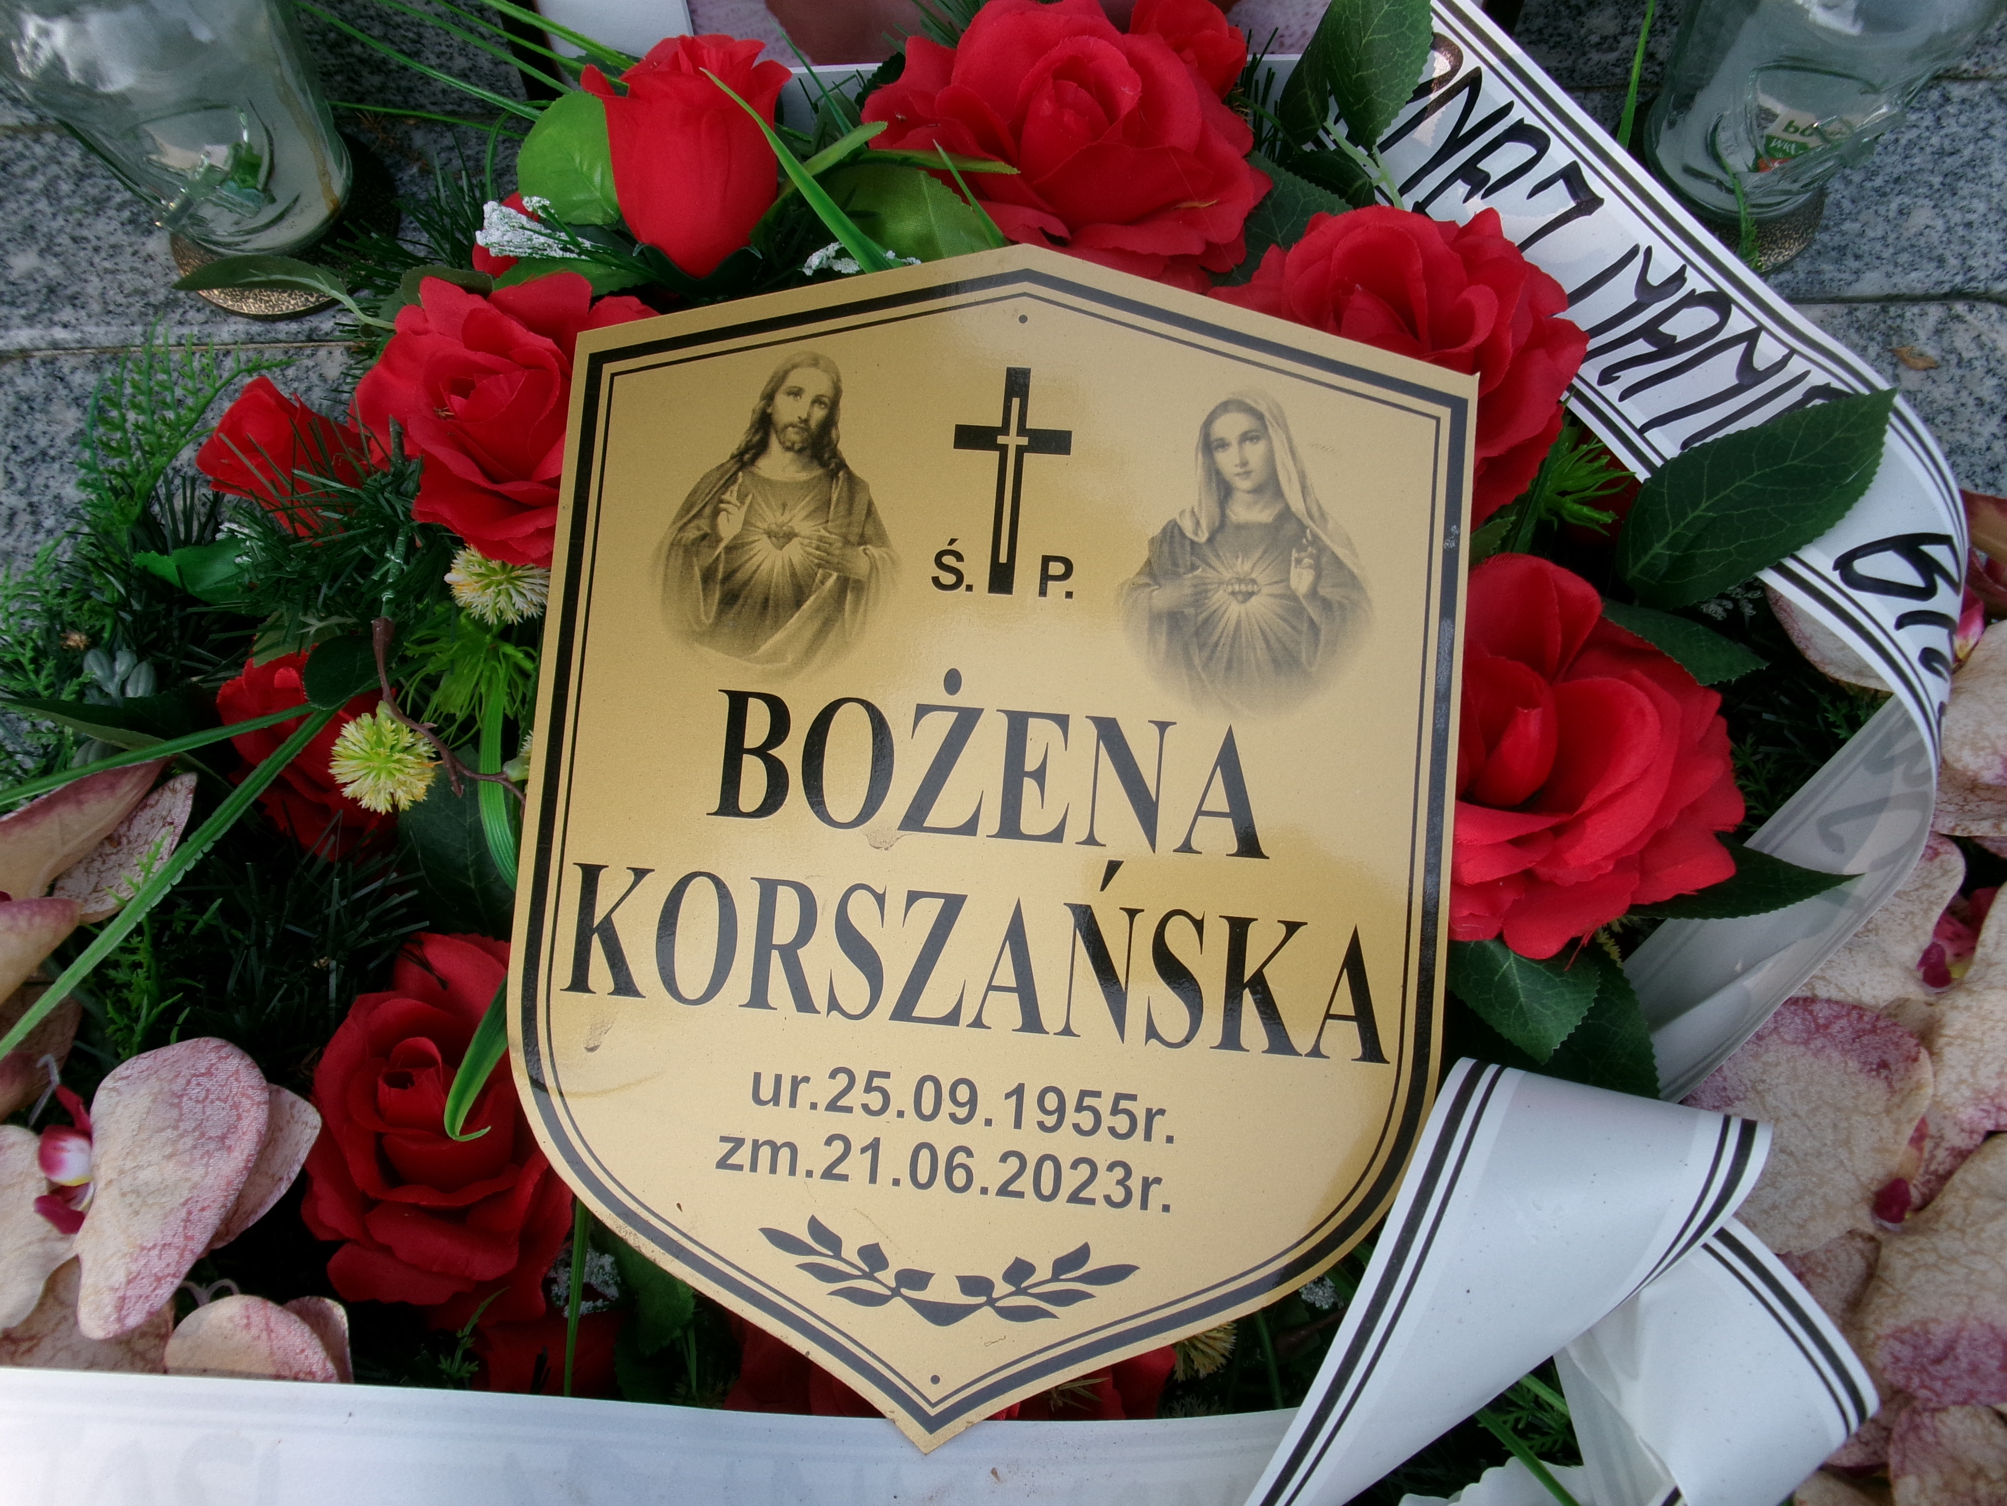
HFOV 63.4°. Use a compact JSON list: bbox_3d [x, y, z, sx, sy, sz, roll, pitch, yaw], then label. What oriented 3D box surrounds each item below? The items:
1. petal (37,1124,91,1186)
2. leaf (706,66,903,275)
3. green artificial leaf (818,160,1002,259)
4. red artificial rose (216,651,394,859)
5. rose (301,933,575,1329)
[{"bbox_3d":[-0.209,0.090,0.362,0.014,0.014,0.013,4,37,5],"label":"petal"},{"bbox_3d":[-0.050,-0.144,0.403,0.011,0.010,0.077,-45,108,-8],"label":"leaf"},{"bbox_3d":[-0.024,-0.141,0.433,0.048,0.014,0.042,-6,98,1],"label":"green artificial leaf"},{"bbox_3d":[-0.183,0.001,0.425,0.049,0.037,0.053,-2,69,5],"label":"red artificial rose"},{"bbox_3d":[-0.148,0.100,0.430,0.081,0.060,0.100,-3,75,8],"label":"rose"}]

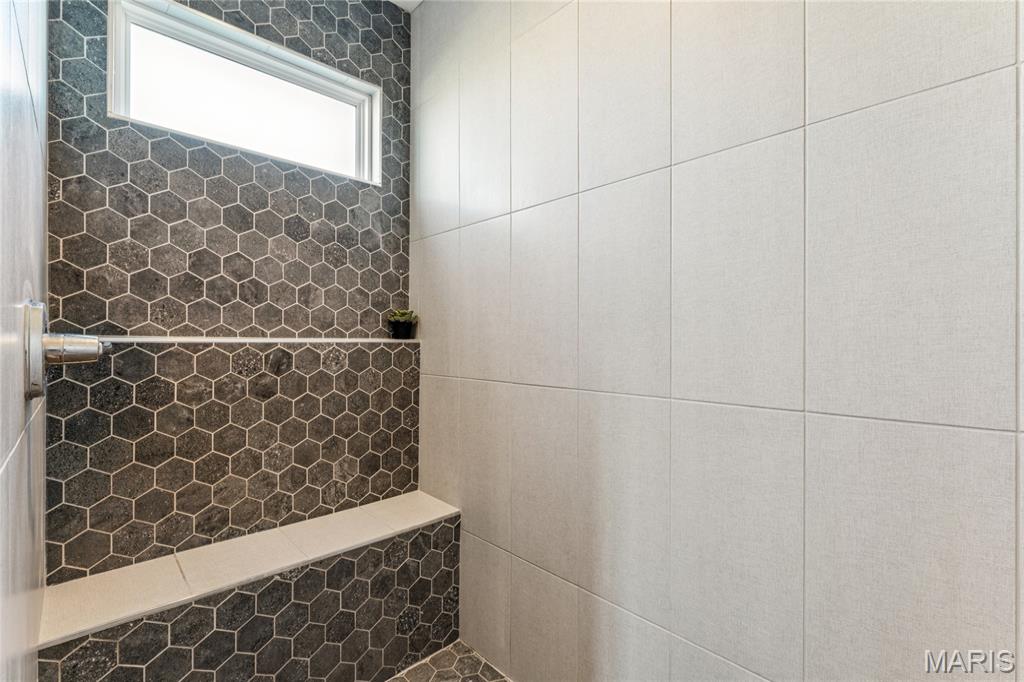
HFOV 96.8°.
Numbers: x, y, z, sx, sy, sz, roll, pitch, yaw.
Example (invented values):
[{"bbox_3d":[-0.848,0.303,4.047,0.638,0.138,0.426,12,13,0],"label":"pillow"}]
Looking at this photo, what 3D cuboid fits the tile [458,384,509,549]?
[{"bbox_3d":[-0.101,0.458,1.749,0.018,0.610,0.302,0,0,-44],"label":"tile"}]

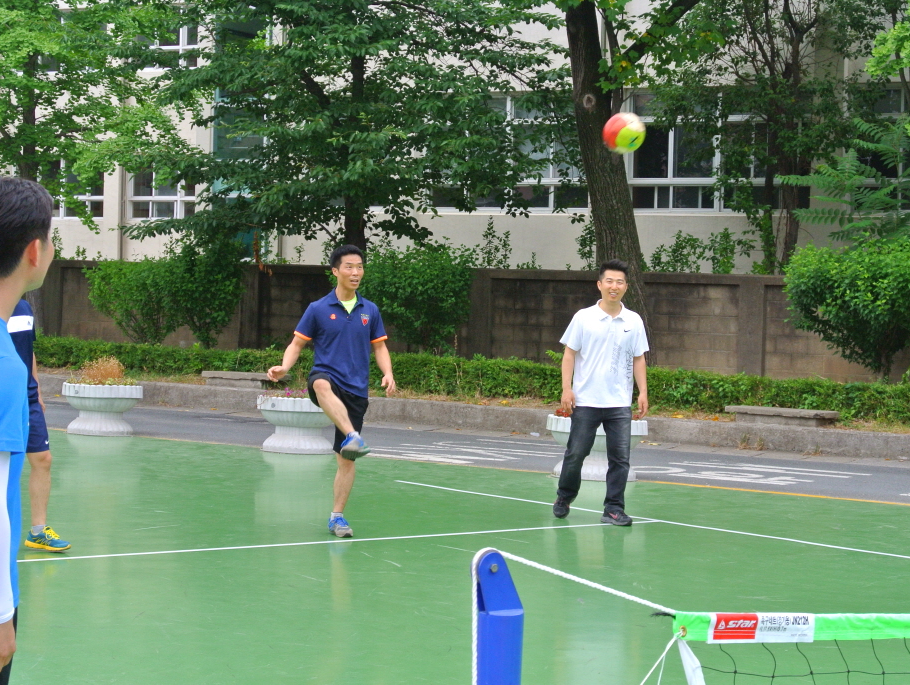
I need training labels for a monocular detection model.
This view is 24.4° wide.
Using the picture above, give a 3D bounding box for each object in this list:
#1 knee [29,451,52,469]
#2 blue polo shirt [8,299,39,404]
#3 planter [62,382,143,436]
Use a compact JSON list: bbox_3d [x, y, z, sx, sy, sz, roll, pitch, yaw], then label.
[{"bbox_3d":[-2.371,0.669,12.050,0.130,0.115,0.125,2,2,44],"label":"knee"},{"bbox_3d":[-2.521,0.040,11.950,0.500,0.650,0.300,0,2,-45],"label":"blue polo shirt"},{"bbox_3d":[-3.656,0.698,21.850,0.836,0.510,0.836,2,1,0],"label":"planter"}]

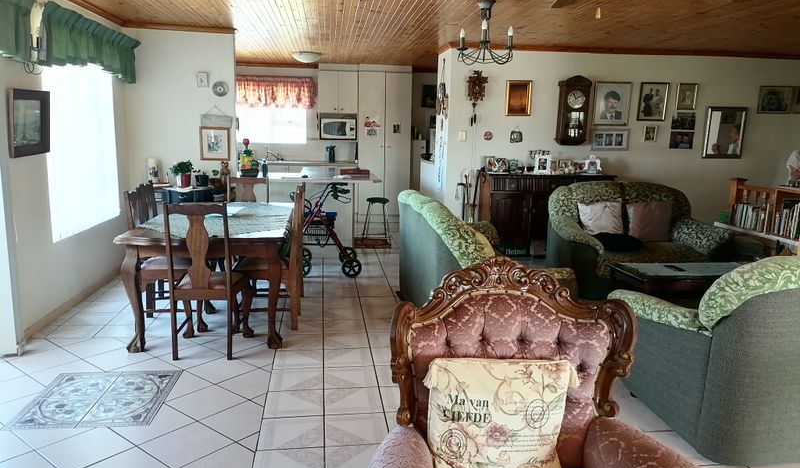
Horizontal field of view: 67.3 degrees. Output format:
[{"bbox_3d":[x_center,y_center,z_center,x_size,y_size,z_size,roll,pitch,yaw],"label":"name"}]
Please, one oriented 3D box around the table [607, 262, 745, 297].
[{"bbox_3d":[2.273,0.503,4.572,1.200,0.460,0.560,0,10,-7],"label":"table"}]

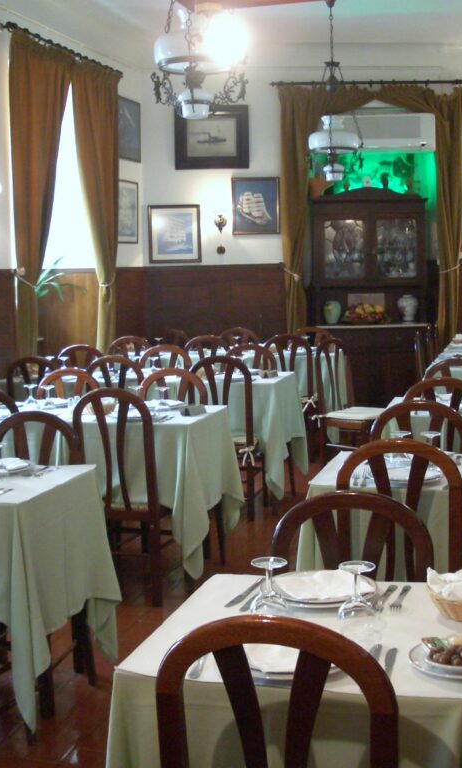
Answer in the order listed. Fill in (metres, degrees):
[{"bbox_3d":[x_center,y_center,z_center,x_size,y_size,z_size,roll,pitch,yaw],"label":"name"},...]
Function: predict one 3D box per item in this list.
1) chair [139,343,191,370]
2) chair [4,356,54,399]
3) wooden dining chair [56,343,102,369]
[{"bbox_3d":[-0.501,0.247,6.933,0.430,0.990,0.480,1,7,15],"label":"chair"},{"bbox_3d":[-1.203,0.291,6.977,0.450,0.980,0.450,1,6,15],"label":"chair"},{"bbox_3d":[-1.120,0.228,7.245,0.420,0.985,0.460,0,7,16],"label":"wooden dining chair"}]

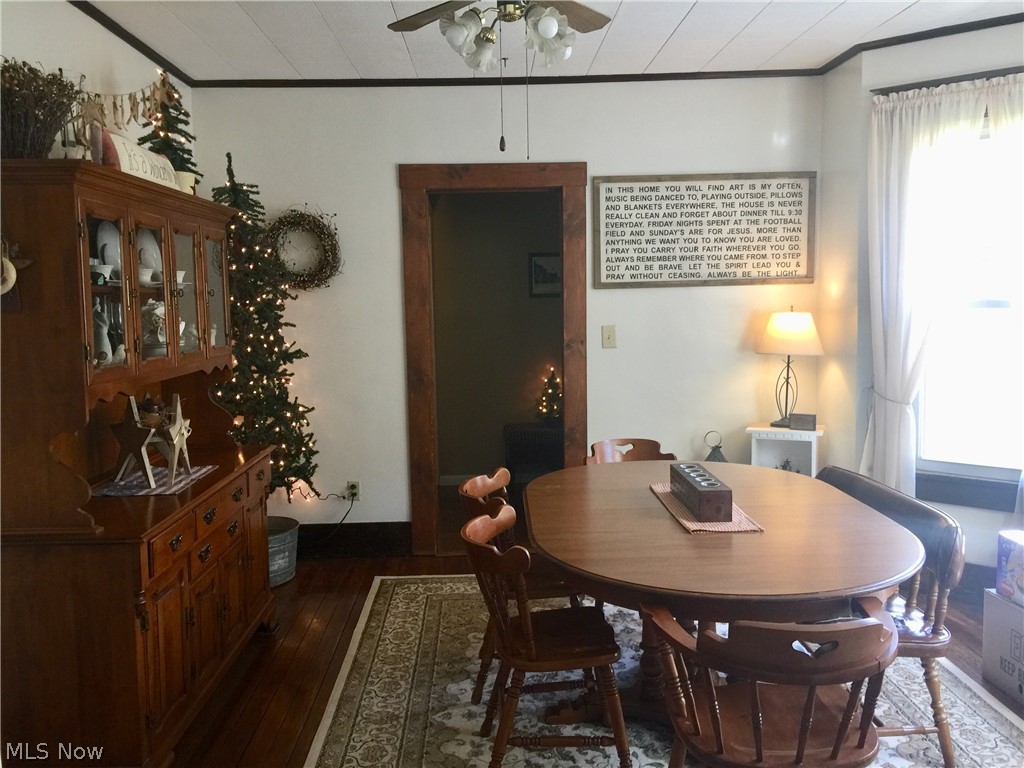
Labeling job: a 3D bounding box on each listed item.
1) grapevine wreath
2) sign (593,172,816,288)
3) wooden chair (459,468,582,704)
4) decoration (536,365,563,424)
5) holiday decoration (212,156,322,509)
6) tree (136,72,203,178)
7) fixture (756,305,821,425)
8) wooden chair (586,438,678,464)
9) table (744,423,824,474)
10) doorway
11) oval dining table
[{"bbox_3d":[-1.138,-0.727,4.652,0.425,0.435,0.100,-1,6,-1],"label":"grapevine wreath"},{"bbox_3d":[1.060,-0.839,4.697,1.225,0.610,0.030,-1,6,-1],"label":"sign"},{"bbox_3d":[0.067,0.749,3.255,0.500,0.790,0.470,-1,6,-1],"label":"wooden chair"},{"bbox_3d":[0.302,0.089,6.430,0.240,0.470,0.230,-1,6,-1],"label":"decoration"},{"bbox_3d":[-1.336,-0.249,4.438,0.600,1.855,0.580,-1,6,-1],"label":"holiday decoration"},{"bbox_3d":[-1.329,-0.949,3.341,0.260,0.480,0.260,-1,6,-1],"label":"tree"},{"bbox_3d":[1.476,-0.086,4.569,0.360,0.650,0.360,-1,6,-1],"label":"fixture"},{"bbox_3d":[0.547,0.679,3.750,0.590,0.800,0.550,-1,6,-1],"label":"wooden chair"},{"bbox_3d":[1.485,0.600,4.662,0.390,0.734,0.210,1,6,19],"label":"table"},{"bbox_3d":[-0.084,-0.119,4.816,1.020,2.165,0.140,-1,6,-1],"label":"doorway"},{"bbox_3d":[0.652,0.796,2.924,1.210,0.745,1.640,-1,6,-1],"label":"oval dining table"}]

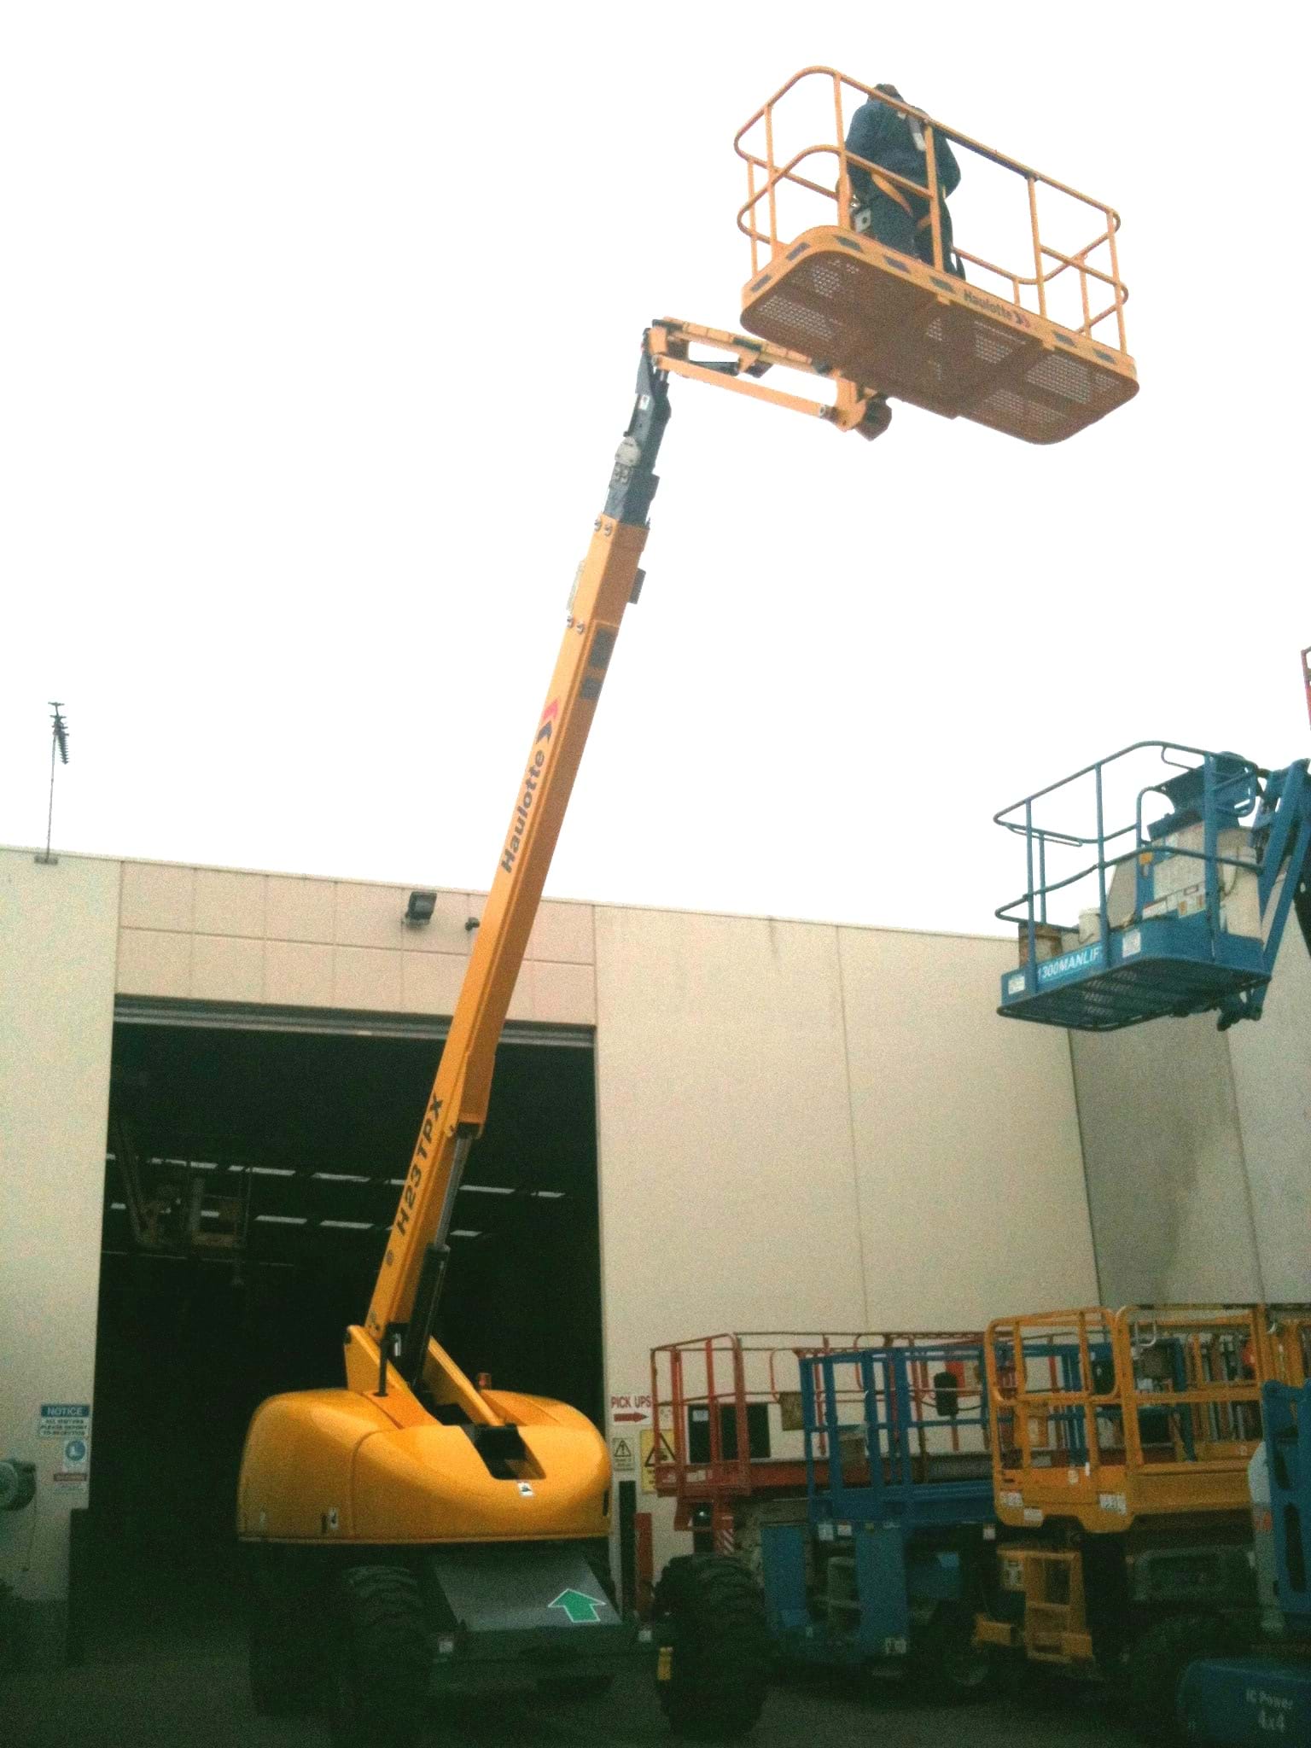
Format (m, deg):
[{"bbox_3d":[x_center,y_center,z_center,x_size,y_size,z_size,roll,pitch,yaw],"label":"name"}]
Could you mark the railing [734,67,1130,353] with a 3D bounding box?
[{"bbox_3d":[1.587,-3.442,9.902,2.330,1.000,0.790,11,-21,-32],"label":"railing"}]

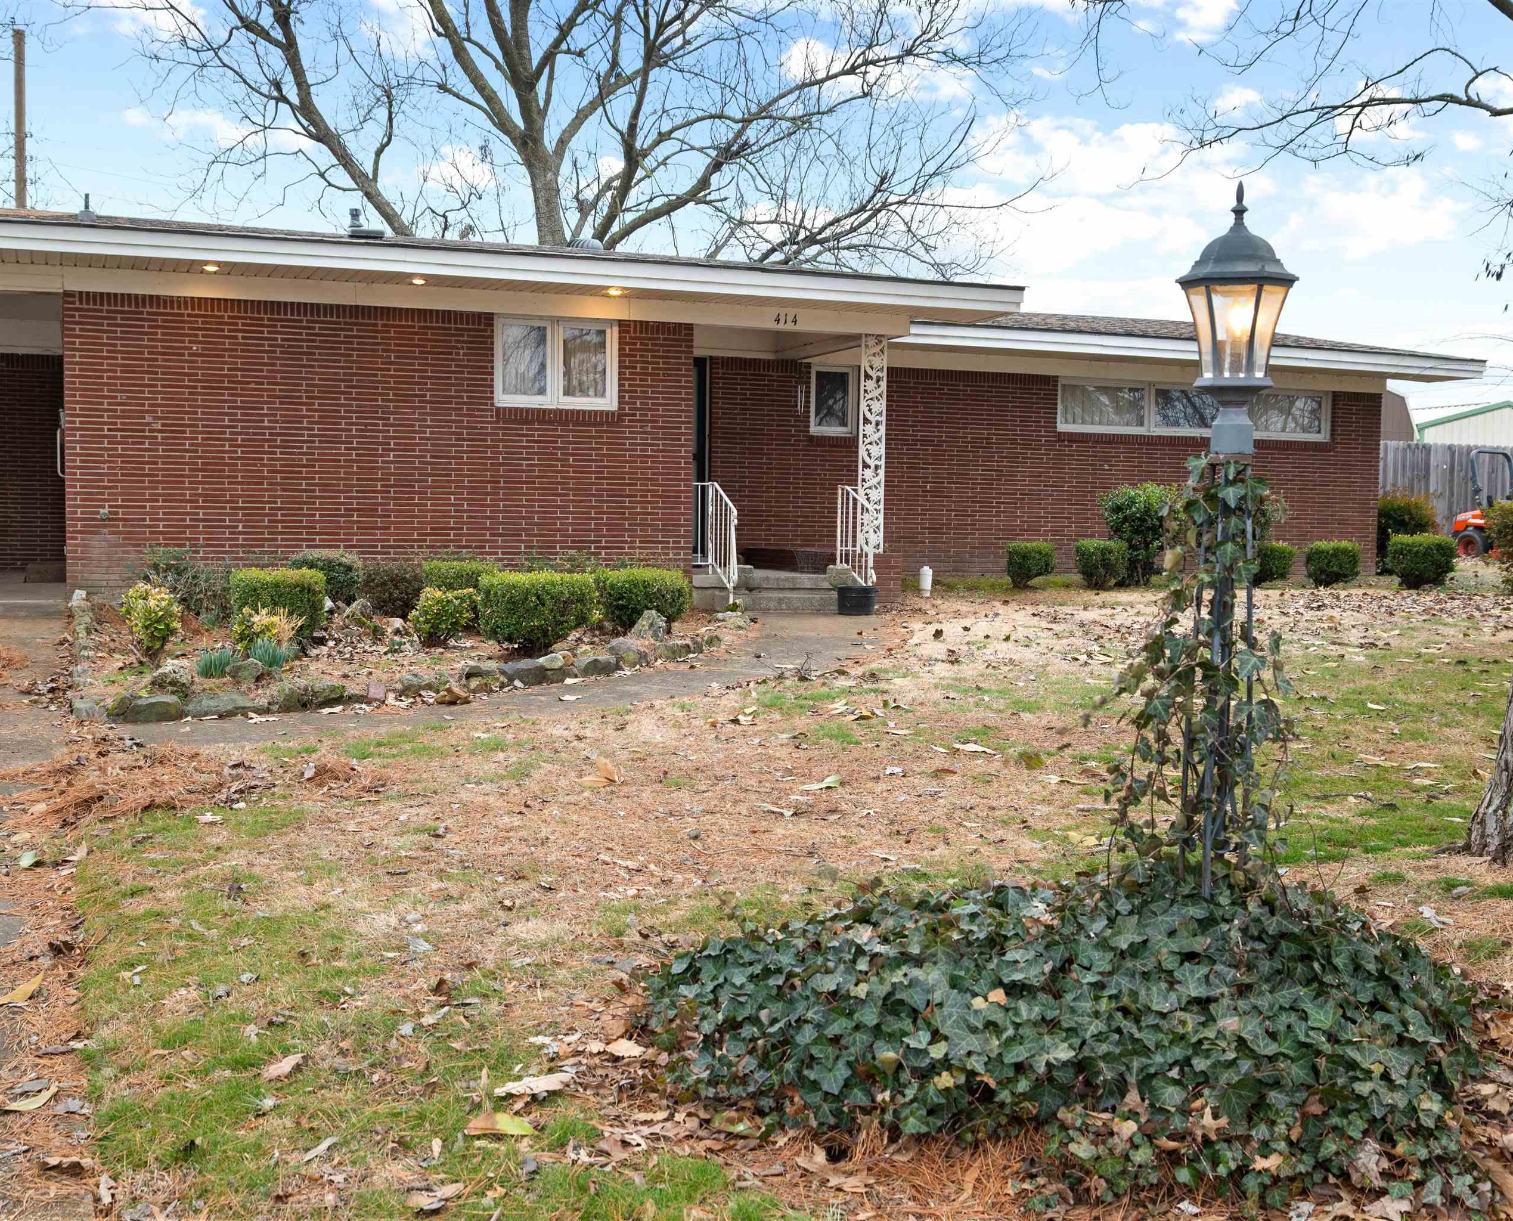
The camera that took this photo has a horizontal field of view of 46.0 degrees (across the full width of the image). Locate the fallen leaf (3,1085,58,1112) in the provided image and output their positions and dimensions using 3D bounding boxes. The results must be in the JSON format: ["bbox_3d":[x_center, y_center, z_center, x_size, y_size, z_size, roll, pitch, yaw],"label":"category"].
[{"bbox_3d":[-1.313,0.877,3.224,0.045,0.028,0.120,3,4,37],"label":"fallen leaf"}]

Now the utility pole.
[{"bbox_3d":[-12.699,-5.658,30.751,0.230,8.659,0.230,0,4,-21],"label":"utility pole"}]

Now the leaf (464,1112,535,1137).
[{"bbox_3d":[-0.488,0.977,3.380,0.137,0.030,0.065,1,3,0],"label":"leaf"}]

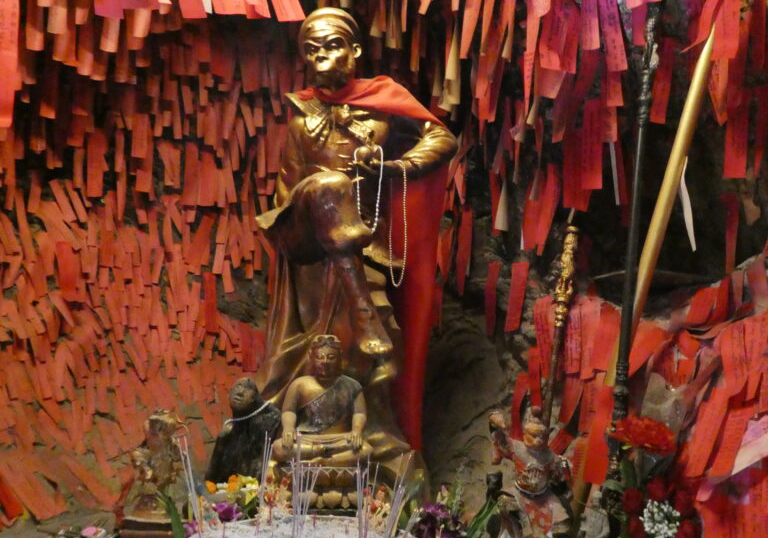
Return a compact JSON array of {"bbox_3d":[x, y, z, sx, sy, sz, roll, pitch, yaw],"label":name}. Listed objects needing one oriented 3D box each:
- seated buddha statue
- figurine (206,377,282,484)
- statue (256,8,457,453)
[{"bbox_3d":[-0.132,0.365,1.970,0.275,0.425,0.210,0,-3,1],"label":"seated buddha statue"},{"bbox_3d":[-0.334,0.400,1.980,0.180,0.280,0.170,-2,-4,32],"label":"figurine"},{"bbox_3d":[-0.071,-0.045,2.150,0.500,1.270,0.440,0,-3,8],"label":"statue"}]

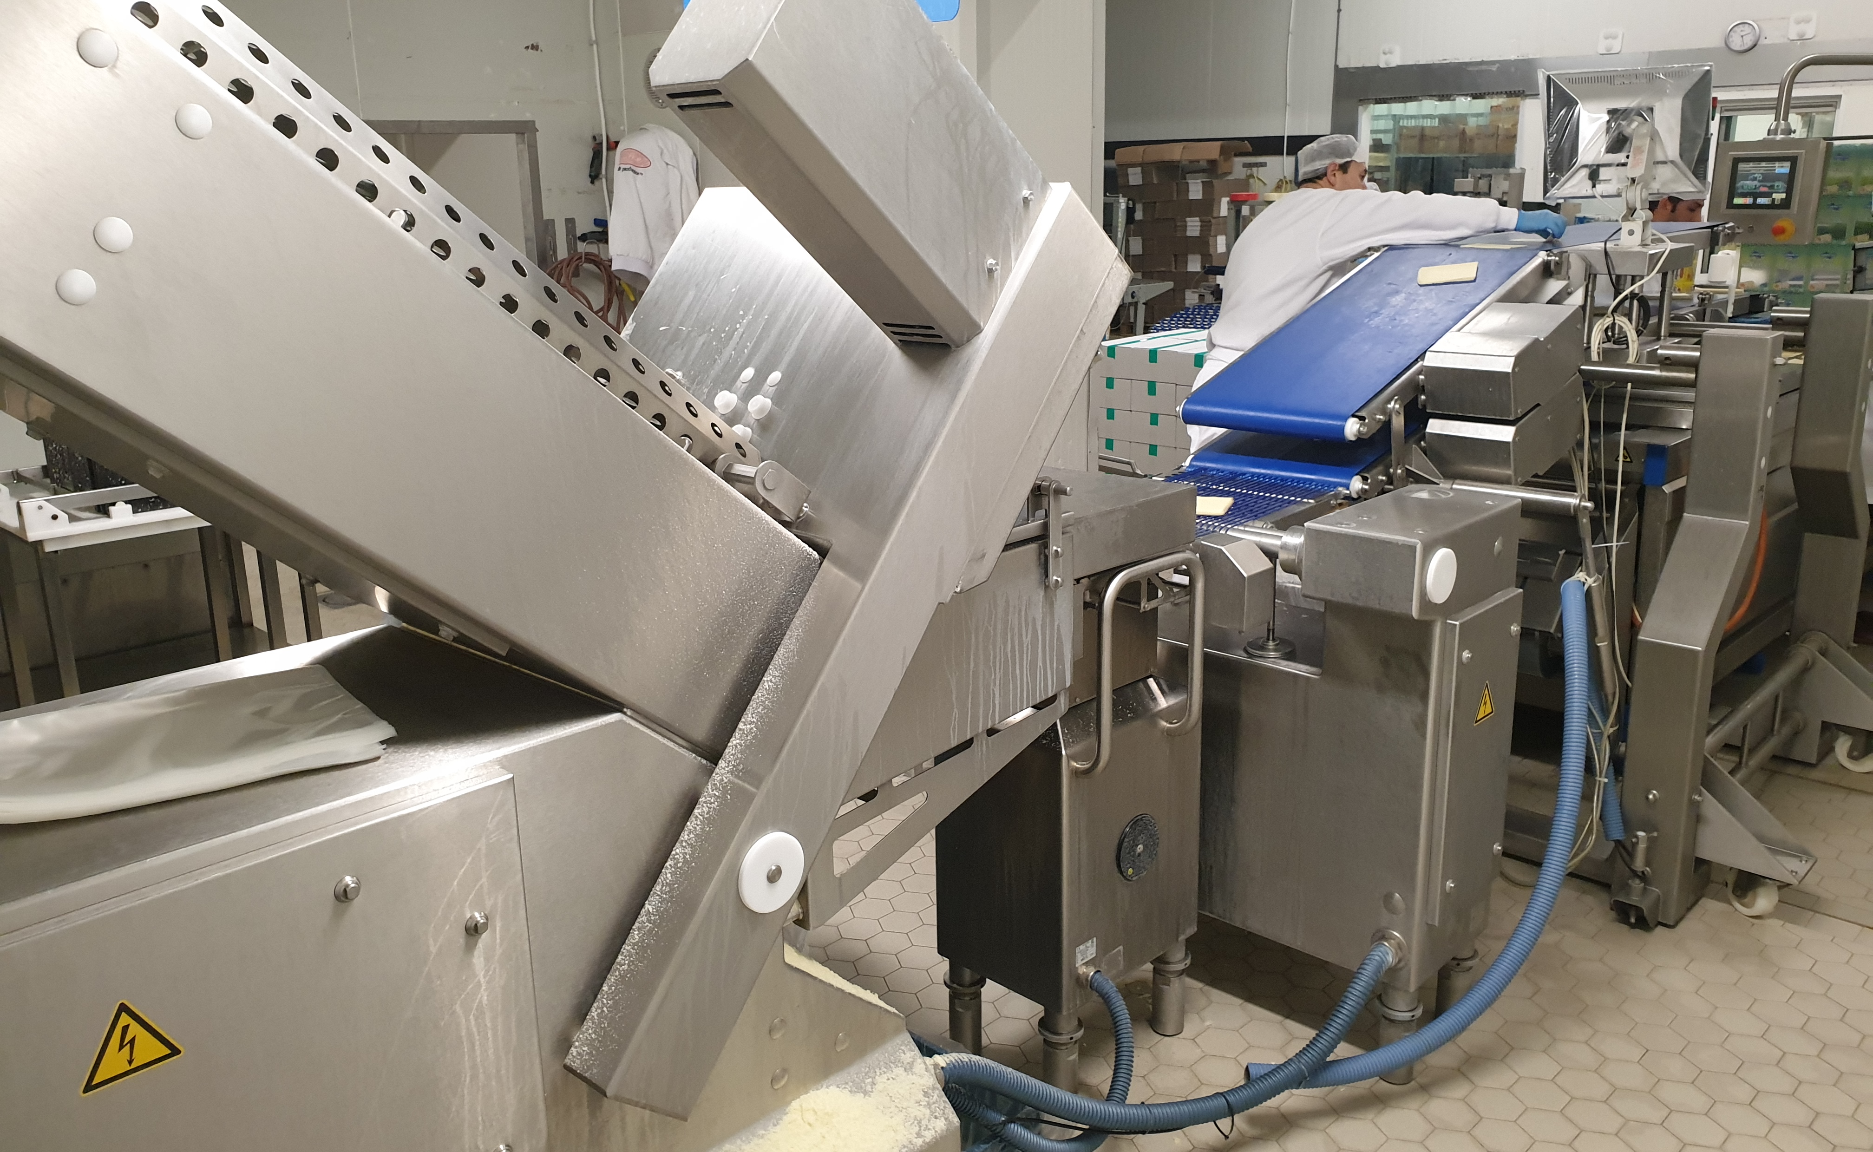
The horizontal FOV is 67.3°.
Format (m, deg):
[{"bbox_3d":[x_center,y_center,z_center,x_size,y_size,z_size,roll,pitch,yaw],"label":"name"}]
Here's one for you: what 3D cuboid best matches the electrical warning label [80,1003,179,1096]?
[{"bbox_3d":[-0.823,0.470,1.430,0.002,0.084,0.099,11,19,40],"label":"electrical warning label"}]

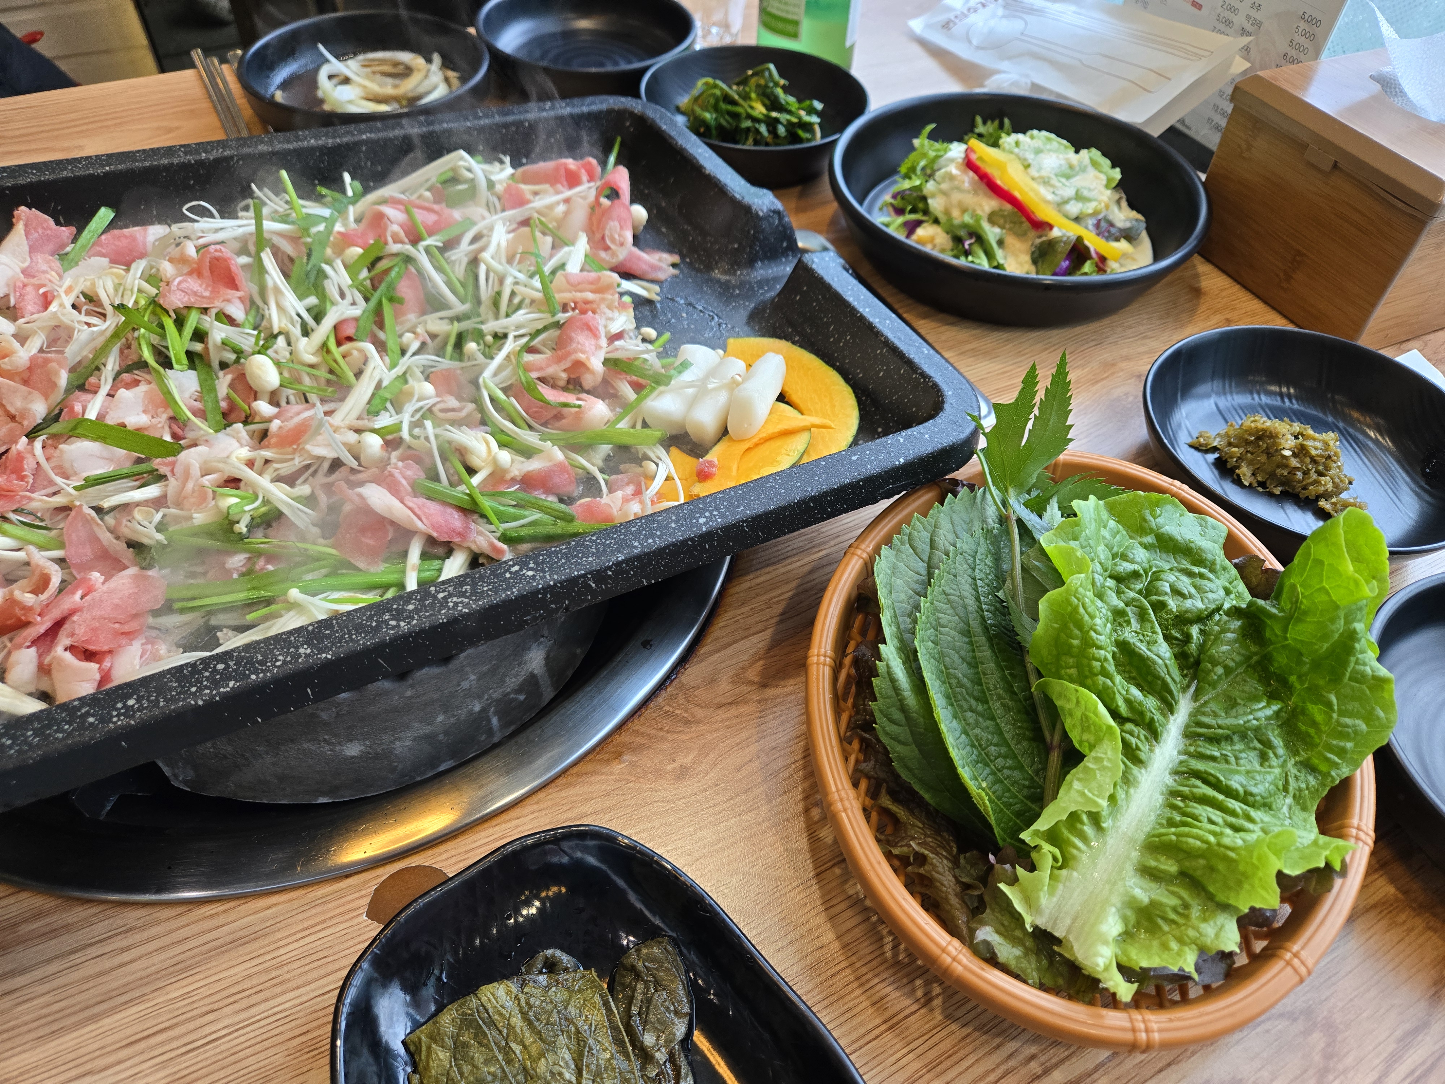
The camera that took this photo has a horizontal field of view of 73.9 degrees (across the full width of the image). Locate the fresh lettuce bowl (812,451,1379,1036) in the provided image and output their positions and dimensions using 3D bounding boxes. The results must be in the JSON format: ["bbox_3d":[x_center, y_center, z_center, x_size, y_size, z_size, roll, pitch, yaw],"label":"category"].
[{"bbox_3d":[0.110,0.055,0.310,0.166,0.050,0.208,16,51,11],"label":"fresh lettuce bowl"}]

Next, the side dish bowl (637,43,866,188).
[{"bbox_3d":[0.019,-0.253,0.578,0.135,0.035,0.135,1,49,-2],"label":"side dish bowl"}]

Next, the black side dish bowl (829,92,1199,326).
[{"bbox_3d":[0.152,-0.175,0.514,0.193,0.042,0.193,1,49,-2],"label":"black side dish bowl"}]

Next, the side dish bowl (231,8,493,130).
[{"bbox_3d":[-0.210,-0.271,0.580,0.141,0.038,0.141,1,49,-2],"label":"side dish bowl"}]

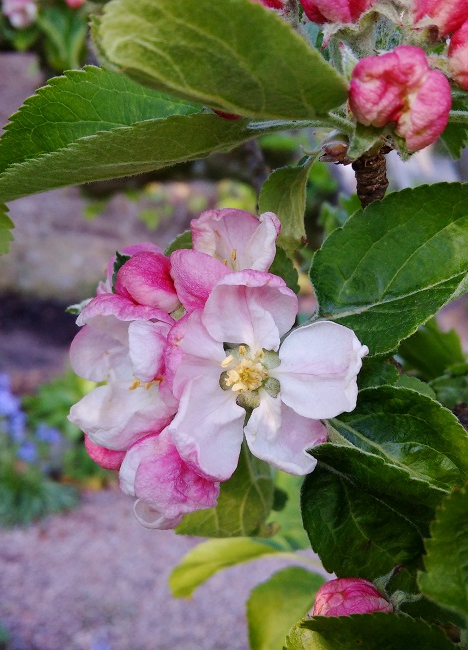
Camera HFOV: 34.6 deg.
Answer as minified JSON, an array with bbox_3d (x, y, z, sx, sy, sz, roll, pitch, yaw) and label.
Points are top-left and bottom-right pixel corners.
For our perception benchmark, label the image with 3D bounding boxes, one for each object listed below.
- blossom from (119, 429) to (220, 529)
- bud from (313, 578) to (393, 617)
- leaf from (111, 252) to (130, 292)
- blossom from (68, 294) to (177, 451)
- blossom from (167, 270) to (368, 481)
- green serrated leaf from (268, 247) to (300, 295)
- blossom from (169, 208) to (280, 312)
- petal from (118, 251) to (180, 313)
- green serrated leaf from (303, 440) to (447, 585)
[{"bbox_3d":[-0.017,0.041,0.198,0.026,0.025,0.016,2,14,8],"label":"blossom"},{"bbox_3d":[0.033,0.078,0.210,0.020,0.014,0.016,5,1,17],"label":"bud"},{"bbox_3d":[-0.033,-0.015,0.220,0.006,0.011,0.005,3,1,11],"label":"leaf"},{"bbox_3d":[-0.030,0.013,0.207,0.033,0.042,0.028,9,11,29],"label":"blossom"},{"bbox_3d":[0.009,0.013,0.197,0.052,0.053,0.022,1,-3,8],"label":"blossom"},{"bbox_3d":[0.014,-0.016,0.215,0.011,0.014,0.006,-1,-6,-6],"label":"green serrated leaf"},{"bbox_3d":[-0.002,-0.018,0.209,0.031,0.029,0.024,-2,-20,-7],"label":"blossom"},{"bbox_3d":[-0.023,-0.012,0.200,0.017,0.017,0.013,3,-11,15],"label":"petal"},{"bbox_3d":[0.037,0.049,0.195,0.041,0.038,0.018,1,-20,7],"label":"green serrated leaf"}]

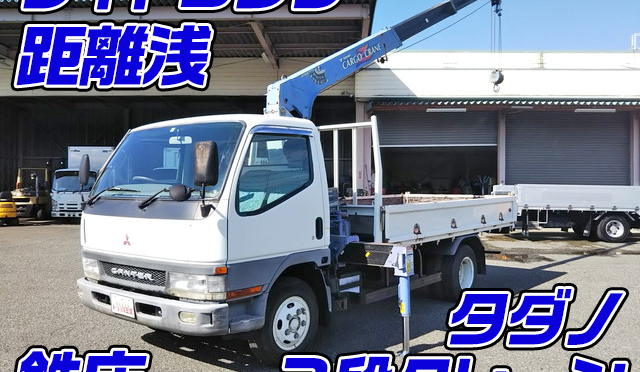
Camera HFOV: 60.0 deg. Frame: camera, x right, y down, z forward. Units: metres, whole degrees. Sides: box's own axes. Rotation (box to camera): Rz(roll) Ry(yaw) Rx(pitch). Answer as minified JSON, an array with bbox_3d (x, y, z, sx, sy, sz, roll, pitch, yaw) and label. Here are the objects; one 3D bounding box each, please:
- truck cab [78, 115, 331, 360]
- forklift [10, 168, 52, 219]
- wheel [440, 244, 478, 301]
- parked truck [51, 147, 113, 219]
[{"bbox_3d":[-1.157,0.473,5.140,2.000,2.180,1.520,0,1,39],"label":"truck cab"},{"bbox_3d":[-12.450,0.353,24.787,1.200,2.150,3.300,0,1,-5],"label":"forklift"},{"bbox_3d":[1.876,1.157,7.411,0.220,0.750,0.750,0,1,39],"label":"wheel"},{"bbox_3d":[-9.580,-0.105,24.231,1.950,3.080,5.500,0,1,0],"label":"parked truck"}]

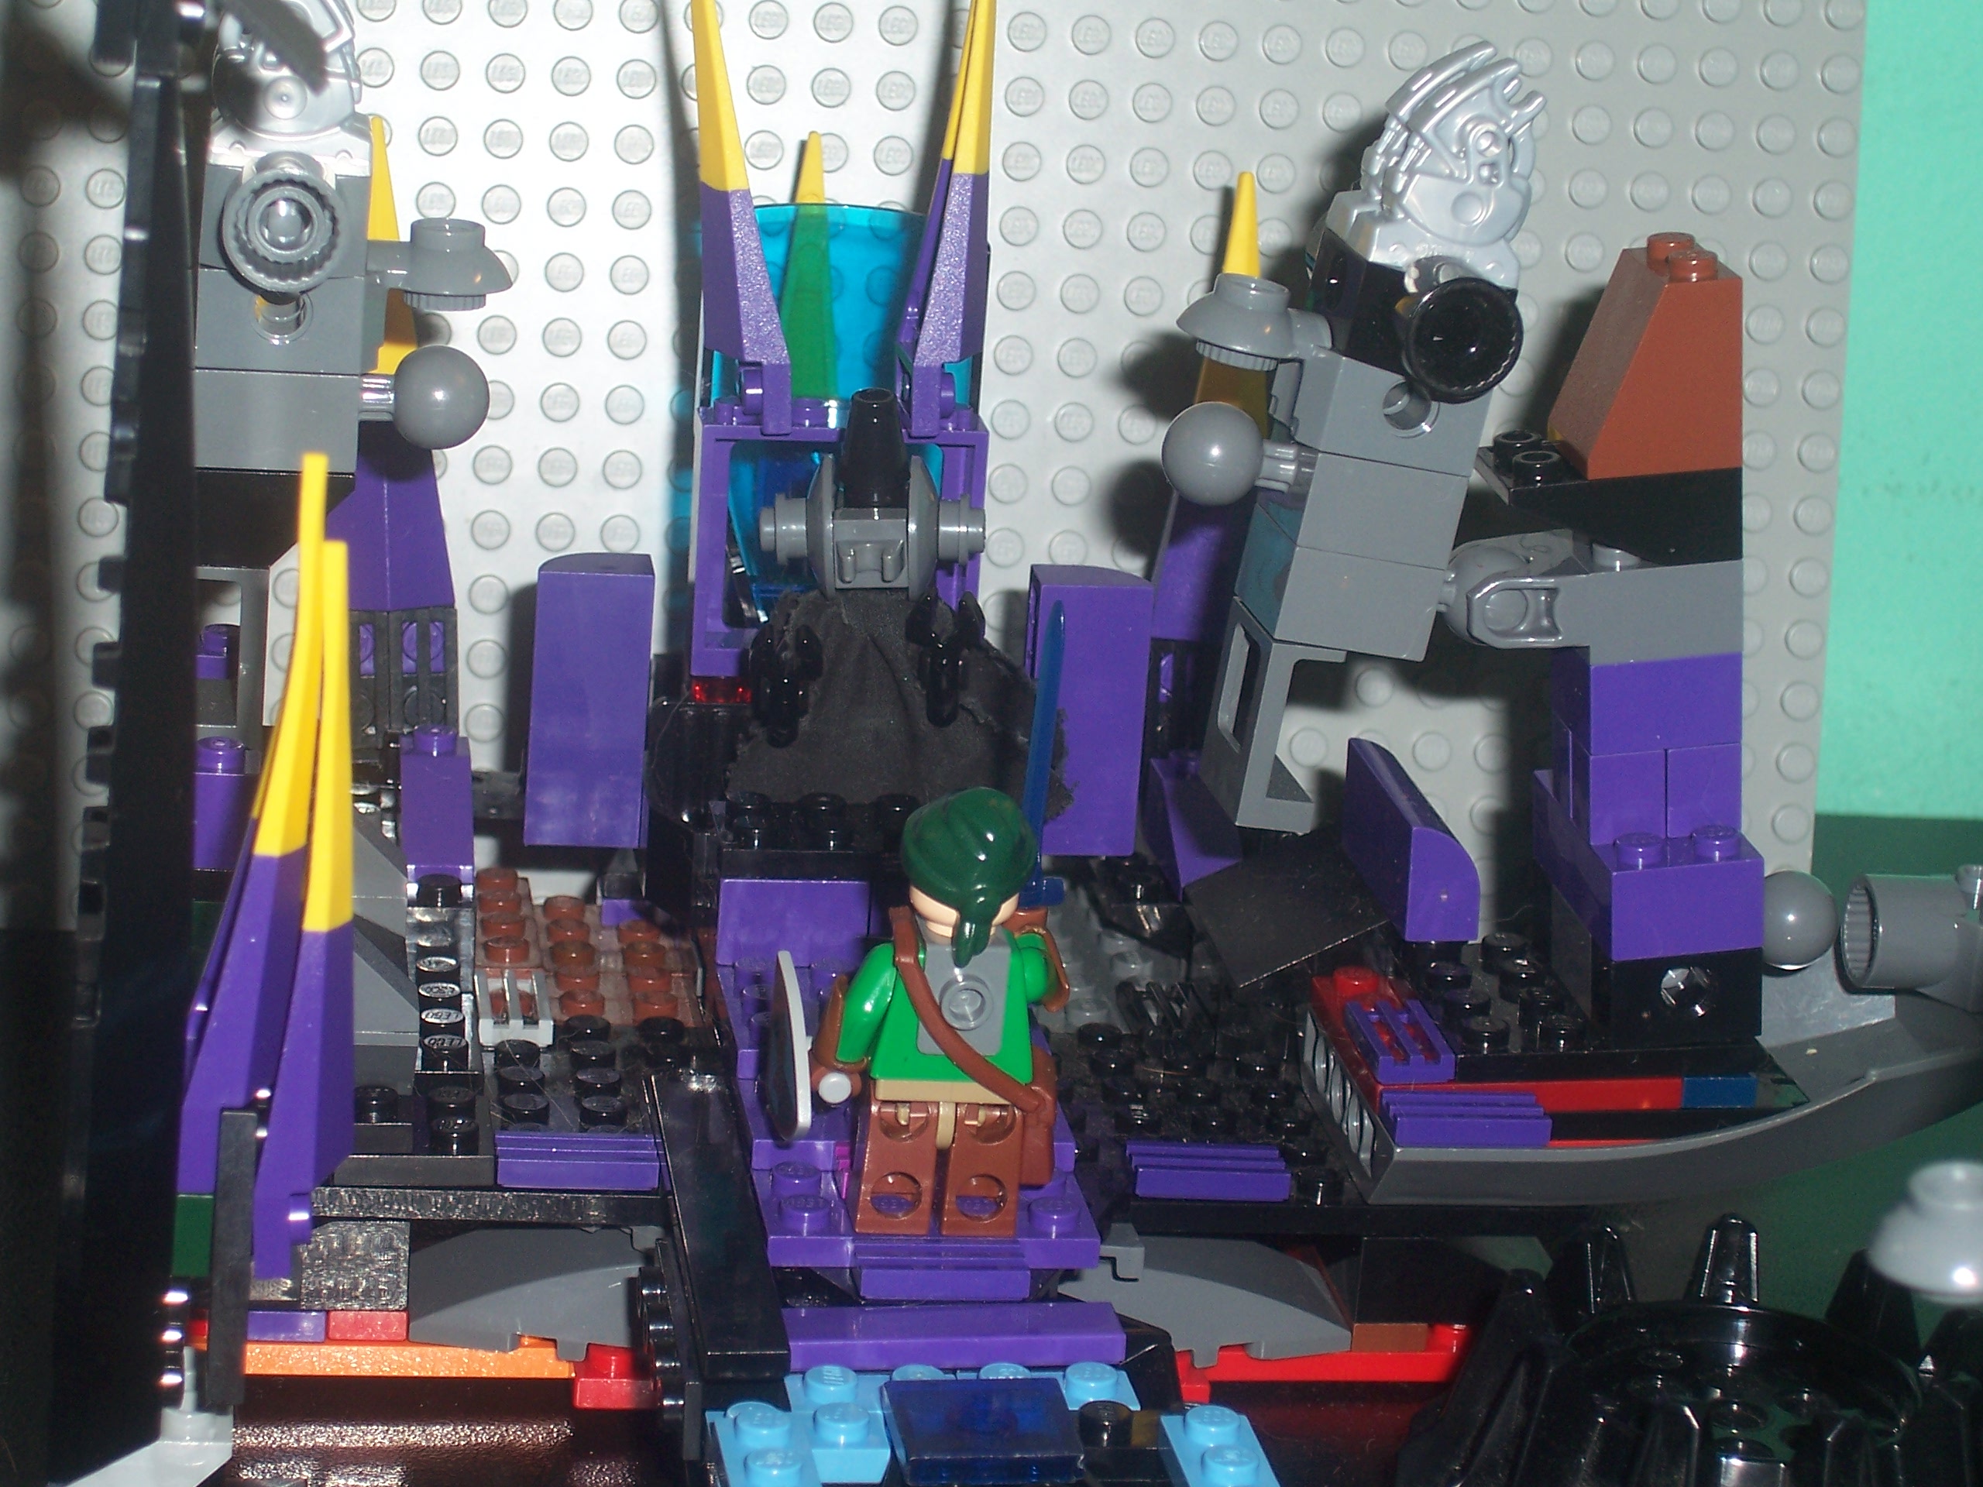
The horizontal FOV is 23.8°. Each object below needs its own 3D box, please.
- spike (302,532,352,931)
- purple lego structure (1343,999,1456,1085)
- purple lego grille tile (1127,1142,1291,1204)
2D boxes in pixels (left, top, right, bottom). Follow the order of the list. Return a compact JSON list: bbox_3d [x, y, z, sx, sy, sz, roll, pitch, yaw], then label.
[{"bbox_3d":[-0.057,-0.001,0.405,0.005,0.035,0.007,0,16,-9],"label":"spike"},{"bbox_3d":[0.042,0.031,0.488,0.008,0.003,0.016,0,17,-9],"label":"purple lego structure"},{"bbox_3d":[0.022,0.044,0.480,0.016,0.003,0.008,2,17,-9],"label":"purple lego grille tile"}]

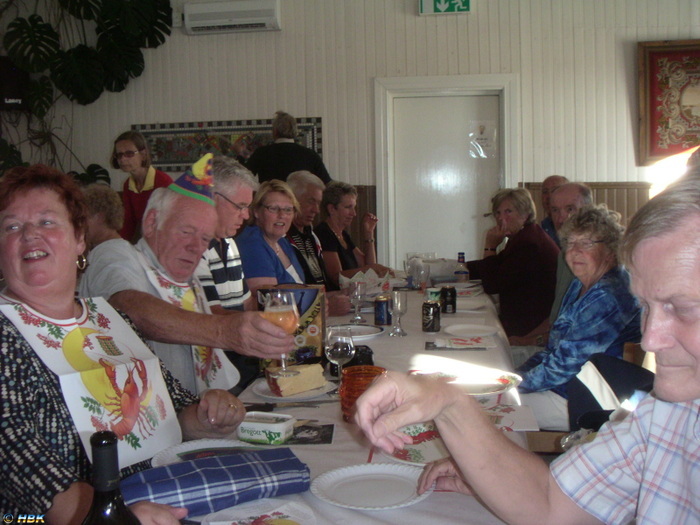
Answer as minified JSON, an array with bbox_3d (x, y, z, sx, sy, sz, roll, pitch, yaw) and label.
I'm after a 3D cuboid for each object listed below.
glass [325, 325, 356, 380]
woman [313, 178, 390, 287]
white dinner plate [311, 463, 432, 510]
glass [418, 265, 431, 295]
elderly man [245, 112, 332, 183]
[{"bbox_3d":[-0.028,0.274,2.137,0.083,0.182,0.083,-1,6,0],"label":"glass"},{"bbox_3d":[0.024,0.187,4.520,0.720,1.323,0.520,1,6,20],"label":"woman"},{"bbox_3d":[0.041,0.428,1.440,0.230,0.020,0.230,-1,6,0],"label":"white dinner plate"},{"bbox_3d":[0.388,0.089,4.010,0.064,0.142,0.064,-1,6,0],"label":"glass"},{"bbox_3d":[-0.399,-0.103,5.117,0.560,1.791,0.380,-2,6,-11],"label":"elderly man"}]

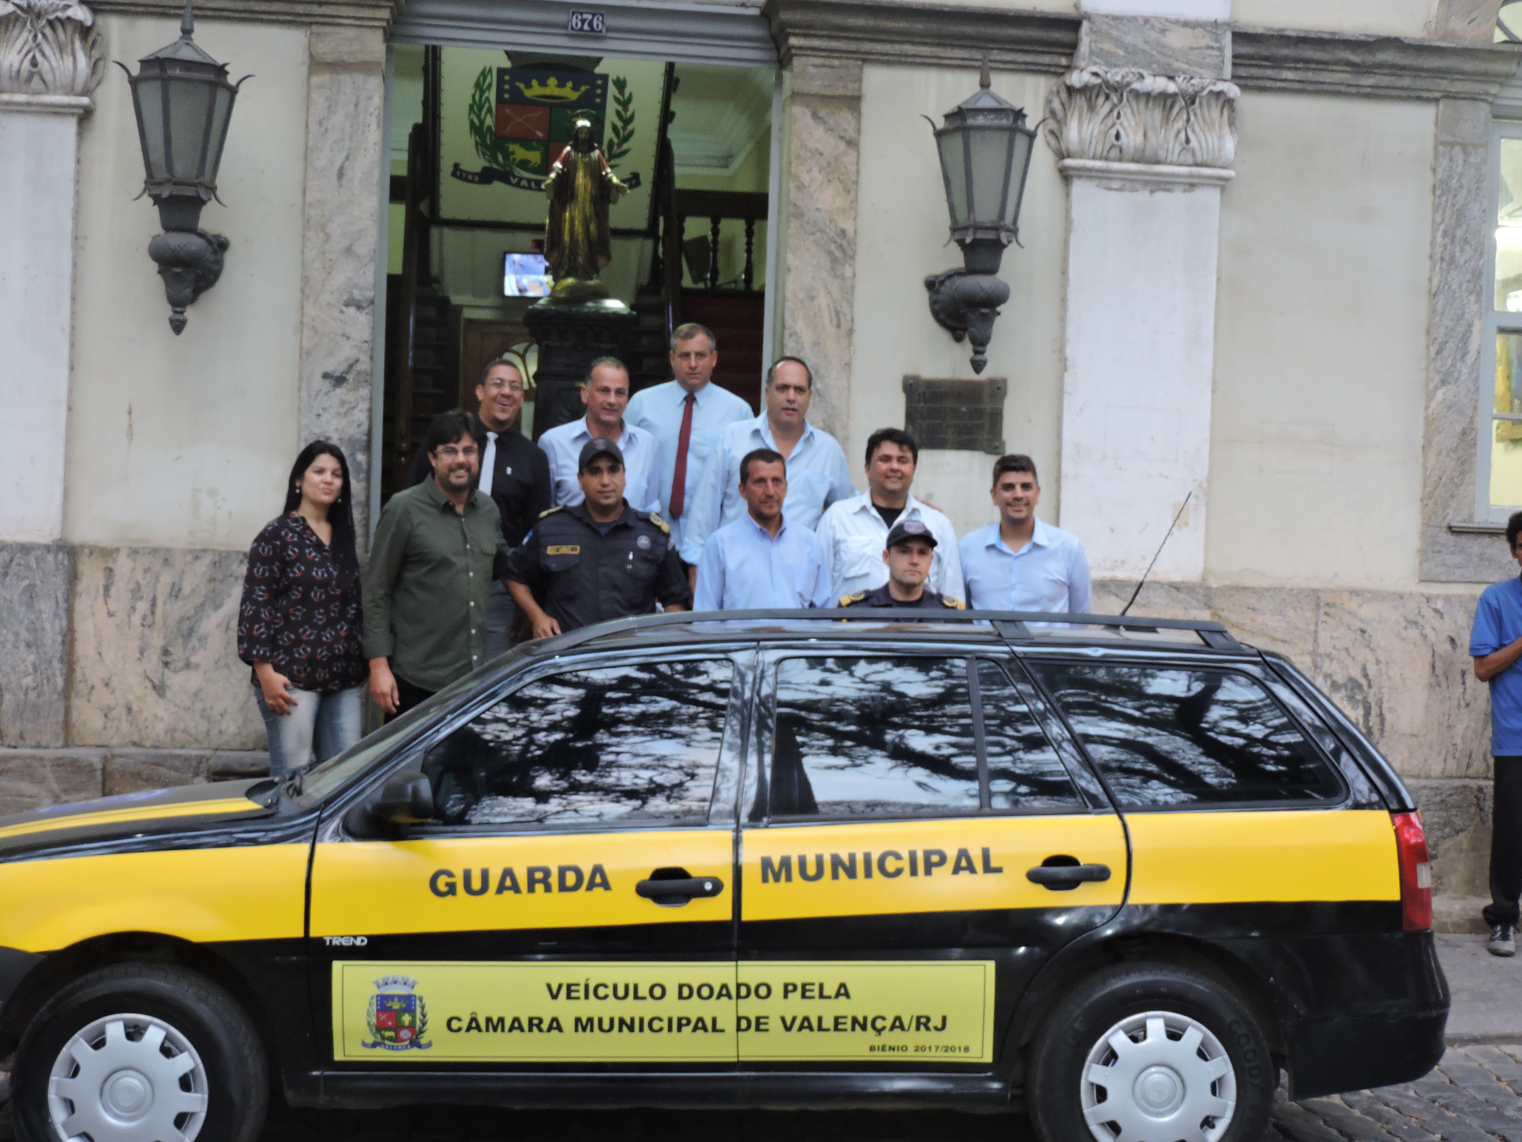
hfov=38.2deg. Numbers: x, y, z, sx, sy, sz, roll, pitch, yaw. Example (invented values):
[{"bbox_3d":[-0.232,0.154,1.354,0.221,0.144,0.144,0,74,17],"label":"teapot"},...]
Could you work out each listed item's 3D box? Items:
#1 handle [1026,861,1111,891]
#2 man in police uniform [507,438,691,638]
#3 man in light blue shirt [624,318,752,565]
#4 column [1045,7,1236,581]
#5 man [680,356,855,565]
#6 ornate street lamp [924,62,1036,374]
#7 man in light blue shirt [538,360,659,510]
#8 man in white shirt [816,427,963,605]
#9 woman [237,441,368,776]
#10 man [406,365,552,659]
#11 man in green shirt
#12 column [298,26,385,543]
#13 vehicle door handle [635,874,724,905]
[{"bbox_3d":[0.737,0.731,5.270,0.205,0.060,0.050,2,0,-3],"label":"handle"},{"bbox_3d":[-0.563,0.426,7.609,0.600,1.770,0.360,2,1,-2],"label":"man in police uniform"},{"bbox_3d":[-0.289,-0.069,8.459,0.520,1.770,0.340,2,1,-2],"label":"man in light blue shirt"},{"bbox_3d":[1.485,-1.083,8.650,0.710,2.210,0.250,2,0,-7],"label":"column"},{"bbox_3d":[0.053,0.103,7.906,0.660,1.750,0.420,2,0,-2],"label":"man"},{"bbox_3d":[0.841,-1.379,8.530,0.450,1.220,0.580,2,1,-6],"label":"ornate street lamp"},{"bbox_3d":[-0.600,0.092,8.007,0.520,1.730,0.330,2,0,-14],"label":"man in light blue shirt"},{"bbox_3d":[0.434,0.371,7.657,0.540,1.740,0.340,2,0,-2],"label":"man in white shirt"},{"bbox_3d":[-1.595,0.371,7.658,0.450,1.650,0.330,2,1,-23],"label":"woman"},{"bbox_3d":[-1.044,0.097,8.109,0.530,1.750,0.360,2,1,-9],"label":"man"},{"bbox_3d":[-1.097,0.333,7.457,0.520,1.750,0.360,2,1,-33],"label":"man in green shirt"},{"bbox_3d":[-1.635,-1.110,8.619,0.290,2.000,0.200,2,1,-6],"label":"column"},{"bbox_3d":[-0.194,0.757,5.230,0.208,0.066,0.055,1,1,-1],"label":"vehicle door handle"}]

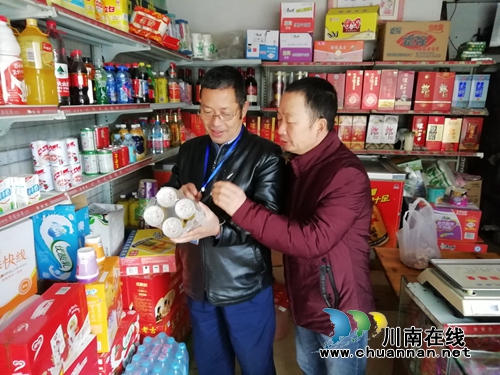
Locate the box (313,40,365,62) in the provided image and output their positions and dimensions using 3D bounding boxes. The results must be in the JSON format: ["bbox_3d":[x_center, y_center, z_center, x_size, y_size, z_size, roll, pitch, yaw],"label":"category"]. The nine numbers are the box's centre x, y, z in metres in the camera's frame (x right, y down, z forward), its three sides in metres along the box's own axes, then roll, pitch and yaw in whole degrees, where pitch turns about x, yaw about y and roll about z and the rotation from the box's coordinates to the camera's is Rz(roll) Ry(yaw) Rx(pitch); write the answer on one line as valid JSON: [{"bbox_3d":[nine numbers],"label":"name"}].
[{"bbox_3d":[0.714,-1.092,3.064,0.381,0.163,0.220,2,13,7],"label":"box"}]

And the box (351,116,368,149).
[{"bbox_3d":[0.905,-0.458,3.140,0.110,0.271,0.105,2,13,7],"label":"box"}]

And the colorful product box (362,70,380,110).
[{"bbox_3d":[0.934,-0.748,2.903,0.122,0.288,0.115,3,13,10],"label":"colorful product box"}]

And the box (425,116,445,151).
[{"bbox_3d":[1.508,-0.442,3.083,0.122,0.274,0.105,2,13,7],"label":"box"}]

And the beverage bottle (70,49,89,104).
[{"bbox_3d":[-0.745,-0.477,1.636,0.067,0.230,0.067,2,13,7],"label":"beverage bottle"}]

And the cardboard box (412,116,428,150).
[{"bbox_3d":[1.388,-0.447,3.102,0.111,0.271,0.095,2,13,7],"label":"cardboard box"}]

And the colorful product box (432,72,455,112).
[{"bbox_3d":[1.530,-0.759,3.001,0.139,0.299,0.115,2,13,7],"label":"colorful product box"}]

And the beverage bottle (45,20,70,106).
[{"bbox_3d":[-0.777,-0.495,1.512,0.088,0.325,0.088,2,13,7],"label":"beverage bottle"}]

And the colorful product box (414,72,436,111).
[{"bbox_3d":[1.313,-0.723,2.839,0.133,0.274,0.120,3,13,10],"label":"colorful product box"}]

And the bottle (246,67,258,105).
[{"bbox_3d":[0.019,-0.842,3.147,0.082,0.324,0.082,2,13,4],"label":"bottle"}]

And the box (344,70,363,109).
[{"bbox_3d":[0.849,-0.799,3.091,0.125,0.306,0.115,2,13,7],"label":"box"}]

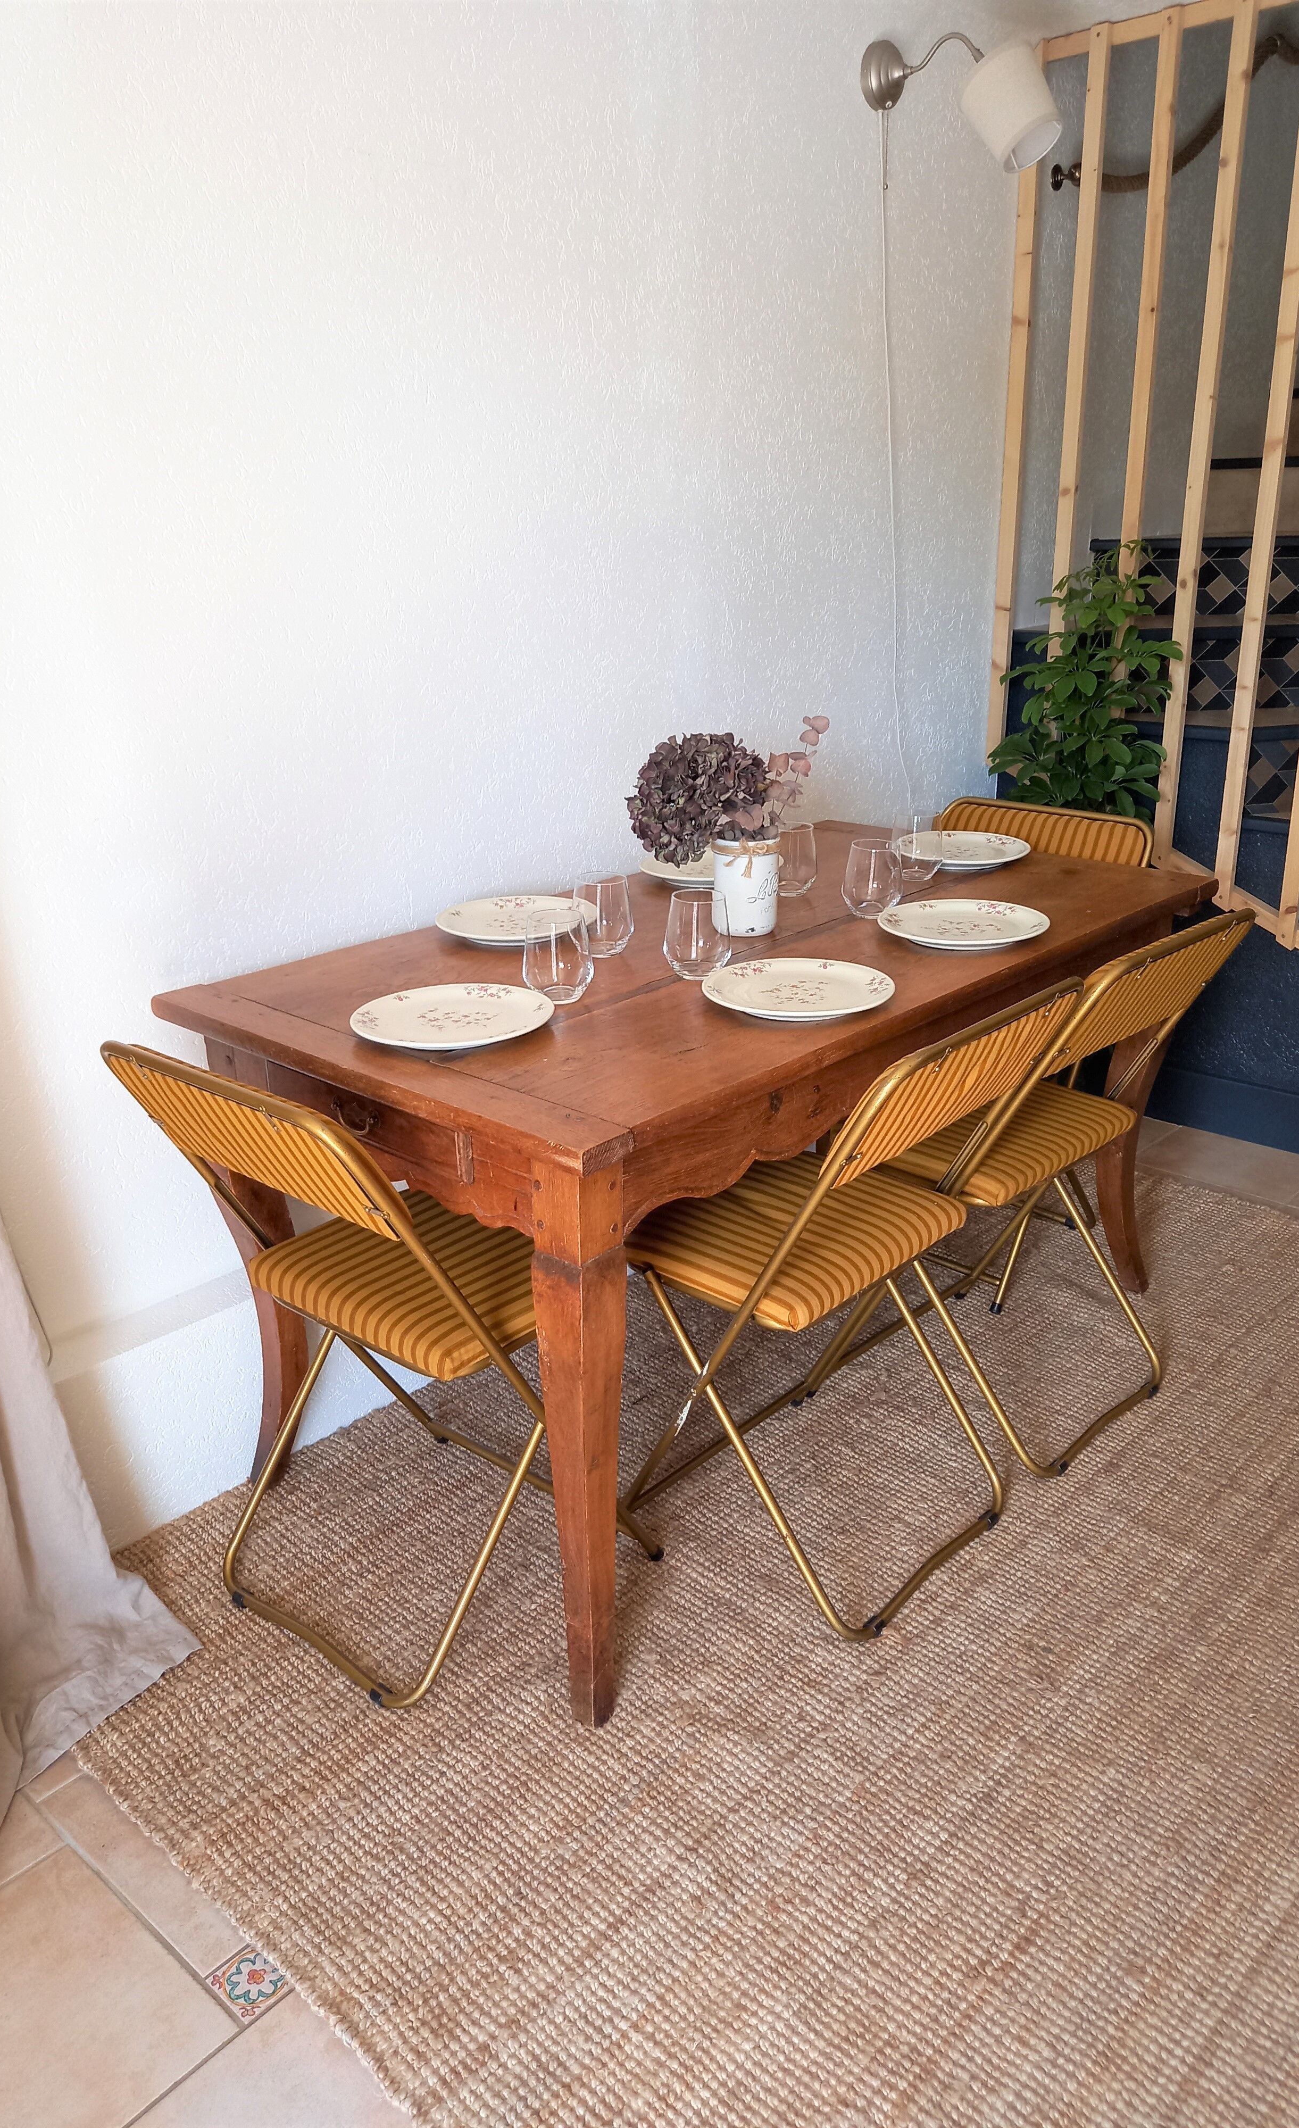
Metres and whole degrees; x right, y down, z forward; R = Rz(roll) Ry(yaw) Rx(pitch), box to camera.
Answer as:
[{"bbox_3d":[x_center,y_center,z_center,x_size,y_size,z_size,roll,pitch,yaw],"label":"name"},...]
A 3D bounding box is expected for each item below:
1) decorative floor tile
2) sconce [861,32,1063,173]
[{"bbox_3d":[-0.393,0.913,1.532,0.070,0.010,0.070,16,26,39],"label":"decorative floor tile"},{"bbox_3d":[0.547,-1.649,2.633,0.355,0.243,0.135,16,26,39],"label":"sconce"}]

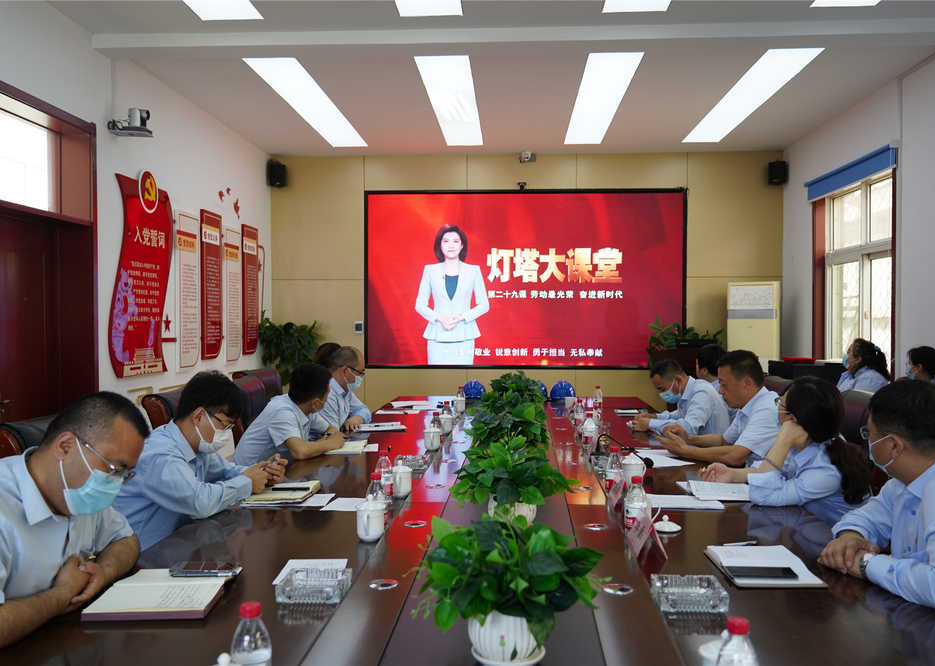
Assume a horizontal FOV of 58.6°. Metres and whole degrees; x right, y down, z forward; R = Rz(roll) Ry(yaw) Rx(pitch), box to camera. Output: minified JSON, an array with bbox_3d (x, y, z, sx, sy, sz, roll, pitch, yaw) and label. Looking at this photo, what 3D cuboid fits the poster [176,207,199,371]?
[{"bbox_3d":[-2.162,-0.312,6.457,0.030,1.207,0.455,0,1,4],"label":"poster"}]

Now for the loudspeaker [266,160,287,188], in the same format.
[{"bbox_3d":[-1.929,-1.609,8.421,0.180,0.270,0.180,0,9,-24],"label":"loudspeaker"}]

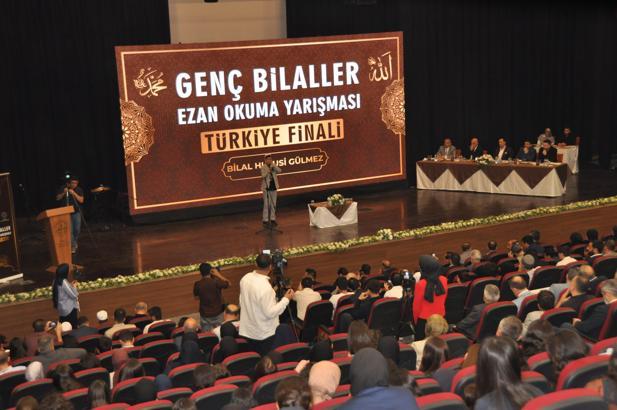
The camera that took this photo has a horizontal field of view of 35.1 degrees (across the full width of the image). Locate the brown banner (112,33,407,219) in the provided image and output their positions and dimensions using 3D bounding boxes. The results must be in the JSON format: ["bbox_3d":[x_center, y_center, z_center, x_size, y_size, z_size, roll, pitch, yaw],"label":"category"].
[{"bbox_3d":[-0.955,-2.261,25.571,8.040,4.070,0.200,-8,11,-26],"label":"brown banner"}]

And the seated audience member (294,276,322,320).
[{"bbox_3d":[0.009,1.673,14.374,0.500,1.270,0.800,-7,11,-20],"label":"seated audience member"}]

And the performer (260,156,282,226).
[{"bbox_3d":[-0.938,-0.367,23.264,0.500,1.690,0.360,-8,11,-25],"label":"performer"}]

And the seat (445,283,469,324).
[{"bbox_3d":[1.964,1.579,14.243,0.560,0.950,0.620,-8,11,-26],"label":"seat"}]

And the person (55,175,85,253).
[{"bbox_3d":[-5.238,0.221,21.567,0.600,1.680,0.460,-1,11,12],"label":"person"}]

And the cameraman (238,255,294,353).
[{"bbox_3d":[-0.440,1.418,11.306,0.600,1.770,0.500,1,11,17],"label":"cameraman"}]

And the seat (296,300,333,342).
[{"bbox_3d":[0.086,1.862,14.812,0.550,0.960,0.620,-7,11,-23],"label":"seat"}]

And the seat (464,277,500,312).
[{"bbox_3d":[2.468,1.510,14.488,0.560,0.950,0.620,-8,11,-26],"label":"seat"}]

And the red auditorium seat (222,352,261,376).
[{"bbox_3d":[-0.758,1.963,10.236,0.560,0.950,0.620,-8,11,-26],"label":"red auditorium seat"}]

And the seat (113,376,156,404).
[{"bbox_3d":[-1.767,2.101,9.746,0.560,0.950,0.620,-8,11,-26],"label":"seat"}]

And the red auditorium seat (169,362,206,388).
[{"bbox_3d":[-1.263,2.032,9.991,0.560,0.950,0.620,-8,11,-26],"label":"red auditorium seat"}]

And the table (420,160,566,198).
[{"bbox_3d":[4.857,-0.733,26.441,4.000,0.757,0.680,4,12,33],"label":"table"}]

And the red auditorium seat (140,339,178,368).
[{"bbox_3d":[-1.940,2.113,12.345,0.560,0.950,0.620,-8,11,-26],"label":"red auditorium seat"}]

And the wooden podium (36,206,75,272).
[{"bbox_3d":[-5.084,0.673,19.961,0.650,1.270,0.480,-11,13,-38],"label":"wooden podium"}]

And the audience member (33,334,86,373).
[{"bbox_3d":[-3.051,2.124,11.979,0.580,1.250,0.850,-7,11,-23],"label":"audience member"}]

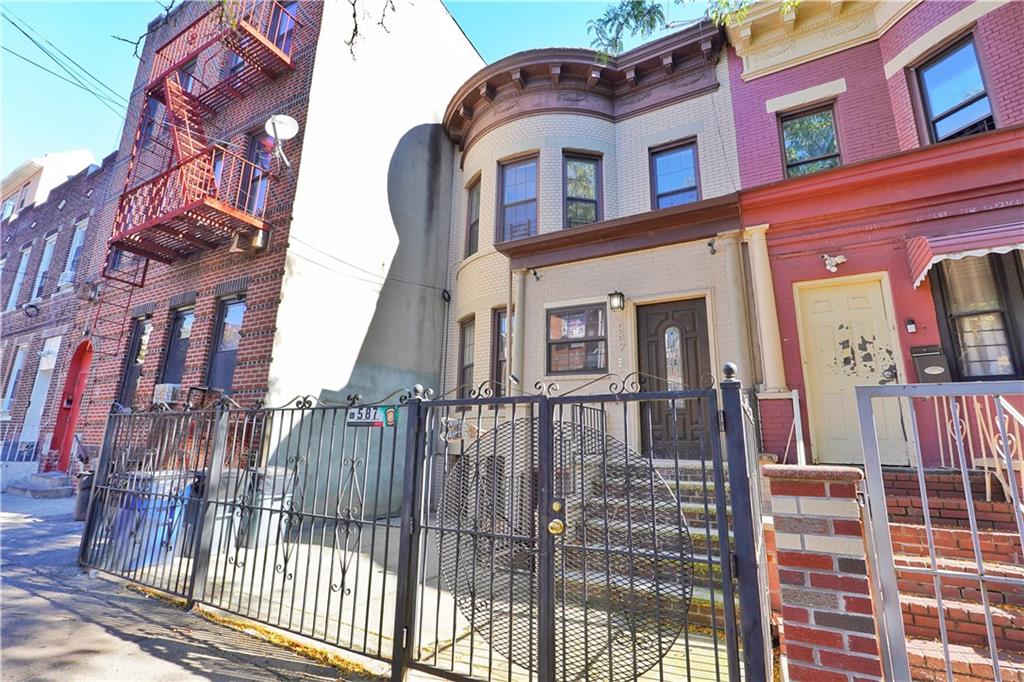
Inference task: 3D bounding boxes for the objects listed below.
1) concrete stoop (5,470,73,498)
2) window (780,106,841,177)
[{"bbox_3d":[-8.922,2.712,8.623,1.360,0.380,0.560,-6,-15,28],"label":"concrete stoop"},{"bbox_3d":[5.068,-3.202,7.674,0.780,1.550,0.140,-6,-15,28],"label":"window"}]

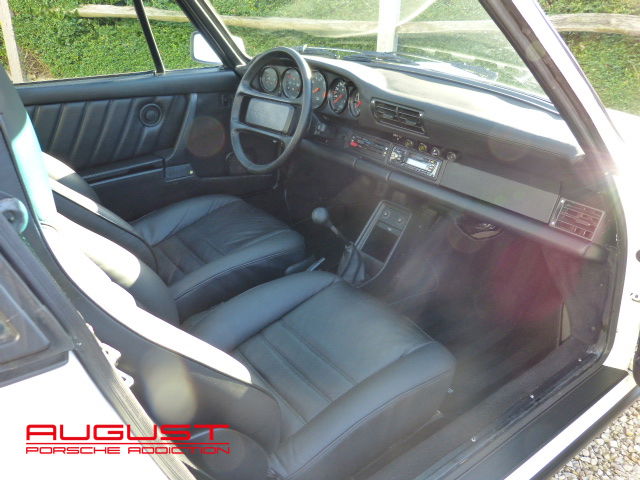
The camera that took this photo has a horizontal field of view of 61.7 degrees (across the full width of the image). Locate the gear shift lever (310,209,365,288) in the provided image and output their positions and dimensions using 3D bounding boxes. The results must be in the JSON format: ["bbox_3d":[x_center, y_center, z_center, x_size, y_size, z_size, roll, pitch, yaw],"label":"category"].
[{"bbox_3d":[0.055,0.017,1.513,0.190,0.290,0.095,-19,31,-34],"label":"gear shift lever"}]

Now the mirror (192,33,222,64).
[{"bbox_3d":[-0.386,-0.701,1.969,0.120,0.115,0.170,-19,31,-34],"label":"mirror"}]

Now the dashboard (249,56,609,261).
[{"bbox_3d":[0.303,-0.352,1.572,0.360,0.340,1.280,-19,31,-34],"label":"dashboard"}]

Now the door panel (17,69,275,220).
[{"bbox_3d":[-0.595,-0.263,1.736,1.060,0.520,0.120,-19,31,-34],"label":"door panel"}]

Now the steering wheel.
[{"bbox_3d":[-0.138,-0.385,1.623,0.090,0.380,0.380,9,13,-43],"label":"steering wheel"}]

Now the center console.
[{"bbox_3d":[0.158,0.006,1.595,0.220,0.200,0.125,-19,31,-34],"label":"center console"}]

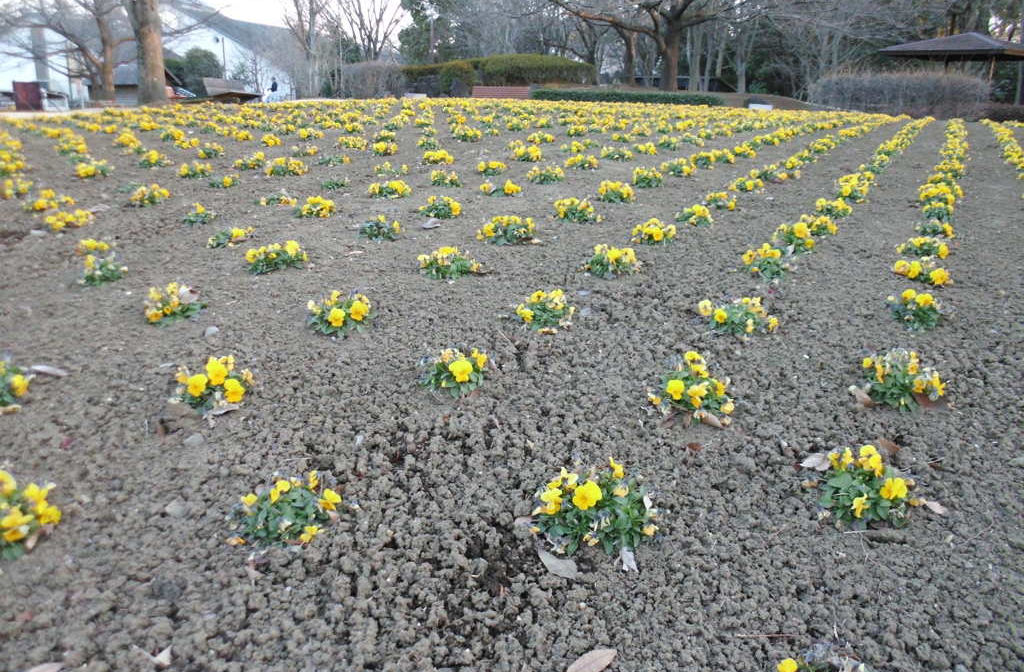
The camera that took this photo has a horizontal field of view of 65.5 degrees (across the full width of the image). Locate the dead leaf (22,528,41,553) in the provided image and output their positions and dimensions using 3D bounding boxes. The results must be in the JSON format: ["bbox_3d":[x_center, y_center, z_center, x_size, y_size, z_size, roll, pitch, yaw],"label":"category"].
[{"bbox_3d":[-0.957,0.406,1.586,0.026,0.020,0.053,-2,24,-8],"label":"dead leaf"}]

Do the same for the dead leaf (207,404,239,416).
[{"bbox_3d":[-0.626,0.159,1.720,0.061,0.016,0.038,-23,35,-39],"label":"dead leaf"}]

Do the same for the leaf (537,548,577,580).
[{"bbox_3d":[0.073,0.376,1.306,0.085,0.014,0.045,13,29,23],"label":"leaf"}]

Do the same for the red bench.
[{"bbox_3d":[-0.332,-6.818,23.000,1.680,0.780,0.600,0,17,-1],"label":"red bench"}]

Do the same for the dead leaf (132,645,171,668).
[{"bbox_3d":[-0.617,0.547,1.362,0.065,0.024,0.035,4,24,6],"label":"dead leaf"}]

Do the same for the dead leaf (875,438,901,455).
[{"bbox_3d":[0.775,0.225,1.630,0.027,0.012,0.060,-6,27,-13],"label":"dead leaf"}]

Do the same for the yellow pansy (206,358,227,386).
[{"bbox_3d":[-0.635,0.076,1.715,0.047,0.053,0.020,-8,1,-28],"label":"yellow pansy"}]

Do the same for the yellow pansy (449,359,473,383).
[{"bbox_3d":[-0.136,0.091,2.097,0.063,0.059,0.024,0,9,-4],"label":"yellow pansy"}]

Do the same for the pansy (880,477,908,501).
[{"bbox_3d":[0.672,0.270,1.397,0.020,0.046,0.047,13,3,-43],"label":"pansy"}]

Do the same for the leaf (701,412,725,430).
[{"bbox_3d":[0.510,0.214,2.028,0.028,0.022,0.075,-11,26,-27],"label":"leaf"}]

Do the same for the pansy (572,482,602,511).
[{"bbox_3d":[0.129,0.273,1.354,0.049,0.050,0.020,5,-5,17],"label":"pansy"}]

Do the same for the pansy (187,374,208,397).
[{"bbox_3d":[-0.791,0.123,2.003,0.051,0.058,0.024,-6,12,-22],"label":"pansy"}]

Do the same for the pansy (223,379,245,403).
[{"bbox_3d":[-0.588,0.117,1.680,0.046,0.051,0.020,-7,0,-24],"label":"pansy"}]

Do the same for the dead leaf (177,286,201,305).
[{"bbox_3d":[-1.011,-0.127,2.487,0.072,0.053,0.040,-6,19,-22],"label":"dead leaf"}]

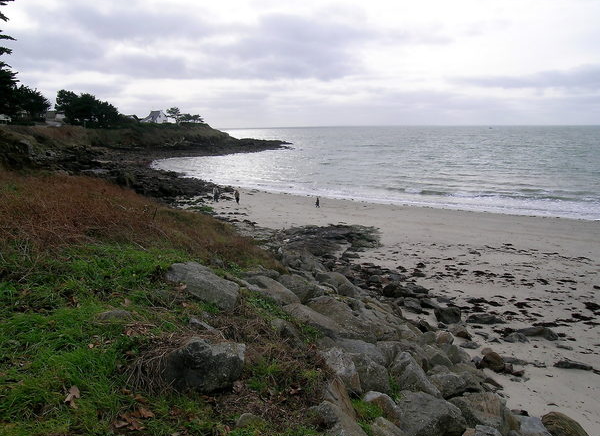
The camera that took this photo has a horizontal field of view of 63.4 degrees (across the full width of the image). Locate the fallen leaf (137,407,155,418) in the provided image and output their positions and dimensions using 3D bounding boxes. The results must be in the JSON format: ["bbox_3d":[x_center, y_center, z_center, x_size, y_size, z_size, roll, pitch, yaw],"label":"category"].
[{"bbox_3d":[-0.939,1.182,2.950,0.110,0.035,0.090,-1,11,0],"label":"fallen leaf"}]

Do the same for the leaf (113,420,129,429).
[{"bbox_3d":[-1.036,1.191,2.800,0.095,0.035,0.080,-1,11,0],"label":"leaf"}]

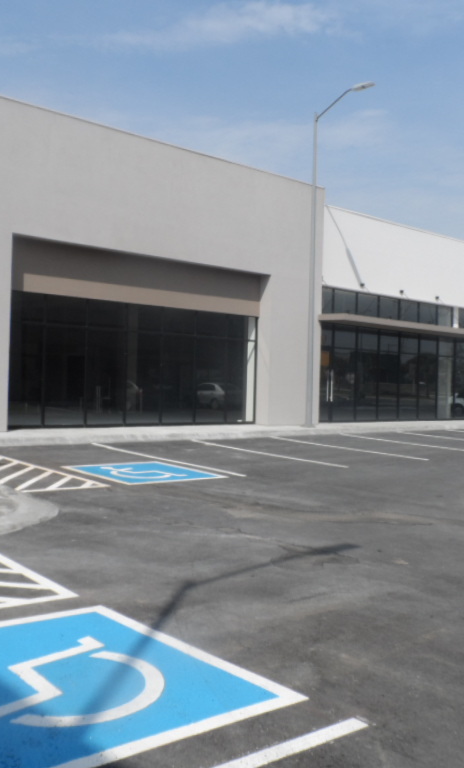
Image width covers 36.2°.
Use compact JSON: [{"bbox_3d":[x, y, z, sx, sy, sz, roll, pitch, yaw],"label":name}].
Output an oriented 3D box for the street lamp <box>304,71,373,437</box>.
[{"bbox_3d":[2.975,-3.446,19.877,0.380,9.440,2.350,1,0,-39],"label":"street lamp"}]

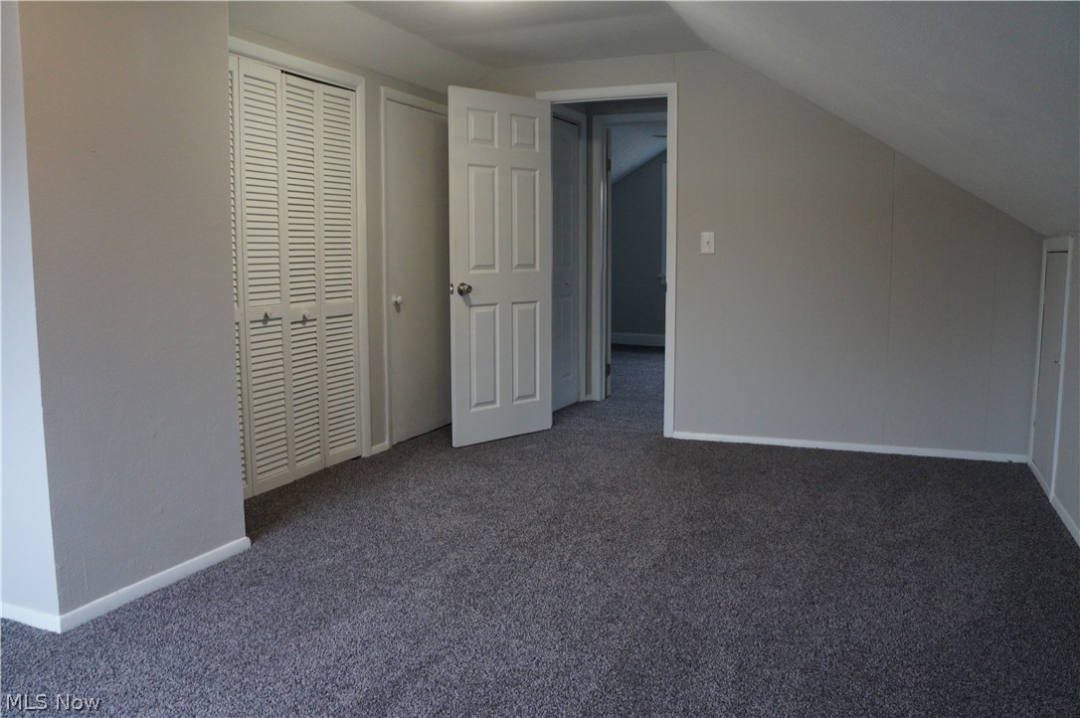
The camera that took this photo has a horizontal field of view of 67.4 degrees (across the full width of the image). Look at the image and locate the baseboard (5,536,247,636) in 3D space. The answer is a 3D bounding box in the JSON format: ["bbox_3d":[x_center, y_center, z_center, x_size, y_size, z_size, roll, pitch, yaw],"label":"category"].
[{"bbox_3d":[-1.326,0.708,2.684,0.249,0.052,0.752,3,7,23],"label":"baseboard"}]

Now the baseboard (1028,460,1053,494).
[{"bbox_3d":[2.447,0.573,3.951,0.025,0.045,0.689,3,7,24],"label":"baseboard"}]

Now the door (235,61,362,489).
[{"bbox_3d":[-1.157,-0.382,3.930,0.040,1.925,0.850,3,7,23],"label":"door"}]

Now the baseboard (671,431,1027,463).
[{"bbox_3d":[1.702,0.495,4.617,1.890,0.045,0.025,2,7,20],"label":"baseboard"}]

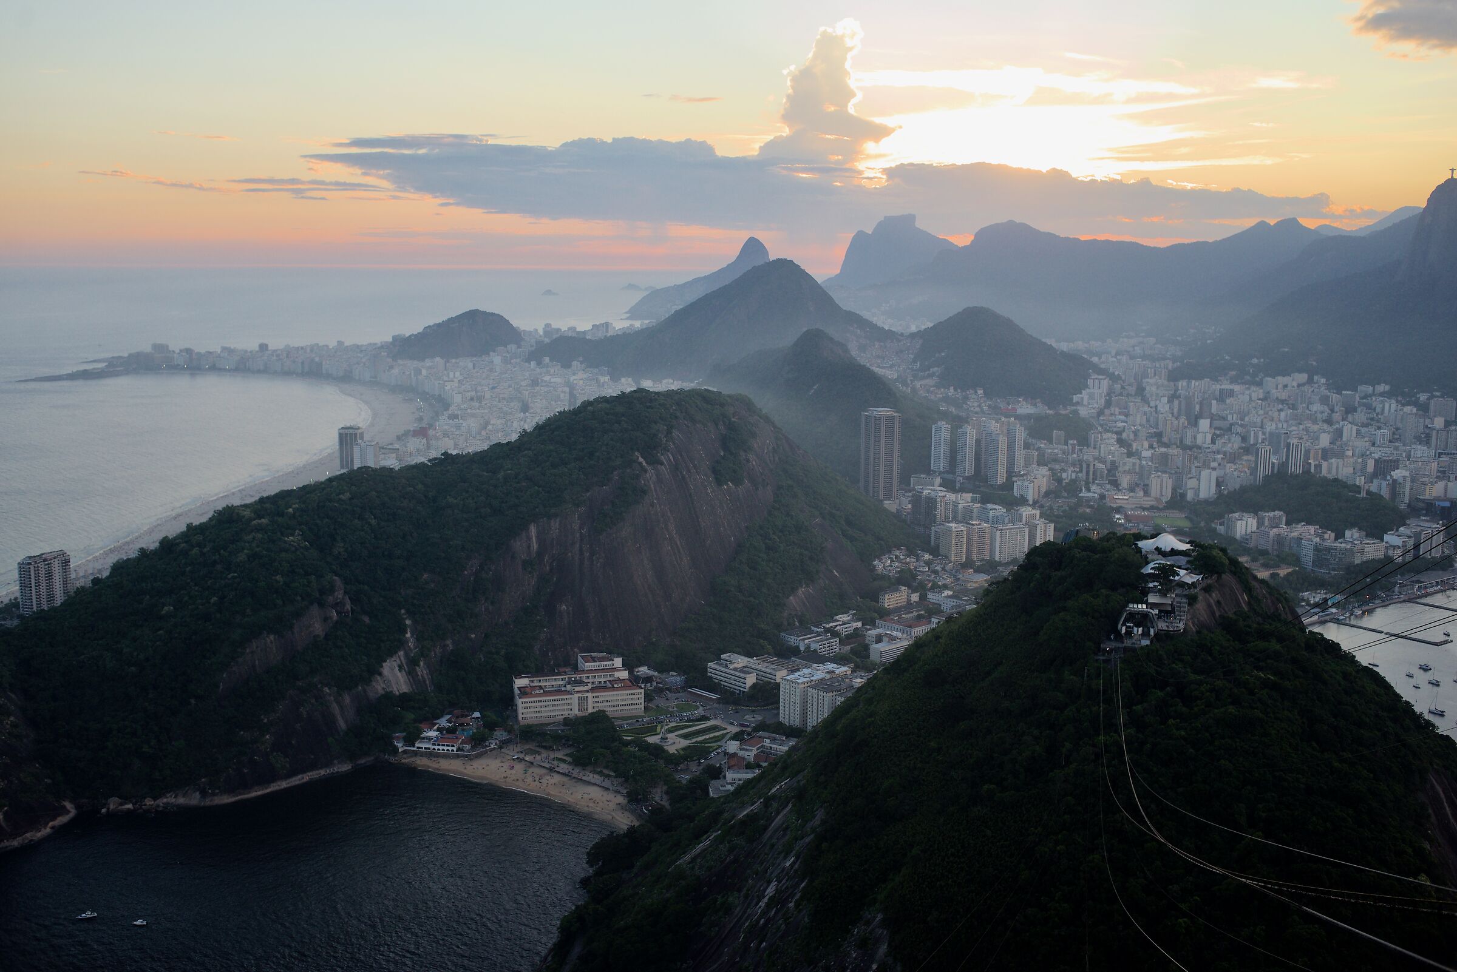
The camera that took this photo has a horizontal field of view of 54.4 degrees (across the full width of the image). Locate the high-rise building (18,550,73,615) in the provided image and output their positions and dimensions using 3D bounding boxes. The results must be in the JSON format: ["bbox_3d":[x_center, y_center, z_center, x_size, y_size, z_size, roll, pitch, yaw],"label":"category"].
[{"bbox_3d":[-713.600,104.100,1483.400,18.500,61.000,46.000,5,10,25],"label":"high-rise building"}]

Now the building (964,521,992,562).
[{"bbox_3d":[326.420,72.110,1849.740,27.000,50.000,17.000,-3,10,-20],"label":"building"}]

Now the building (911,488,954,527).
[{"bbox_3d":[297.500,37.300,2053.600,33.000,54.000,45.000,-6,11,-36],"label":"building"}]

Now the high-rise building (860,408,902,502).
[{"bbox_3d":[240.300,-47.200,2250.300,55.000,153.000,50.000,-2,10,-16],"label":"high-rise building"}]

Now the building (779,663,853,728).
[{"bbox_3d":[76.100,180.400,1221.900,62.000,38.000,21.000,-8,12,-41],"label":"building"}]

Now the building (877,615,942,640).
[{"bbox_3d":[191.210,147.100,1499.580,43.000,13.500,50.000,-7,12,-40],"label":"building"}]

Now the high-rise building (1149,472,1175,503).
[{"bbox_3d":[704.100,6.400,2299.800,31.000,47.000,24.000,6,11,30],"label":"high-rise building"}]

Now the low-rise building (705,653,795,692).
[{"bbox_3d":[14.300,174.500,1307.400,42.000,19.000,74.000,-8,13,-43],"label":"low-rise building"}]

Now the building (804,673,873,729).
[{"bbox_3d":[97.400,184.600,1196.900,62.000,38.000,21.000,-8,12,-41],"label":"building"}]

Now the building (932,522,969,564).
[{"bbox_3d":[289.500,74.400,1851.300,26.000,49.000,36.000,-6,11,-35],"label":"building"}]

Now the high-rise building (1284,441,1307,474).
[{"bbox_3d":[996.330,-40.110,2483.440,27.000,81.000,20.000,1,9,6],"label":"high-rise building"}]

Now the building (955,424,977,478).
[{"bbox_3d":[415.890,-61.070,2483.080,21.500,88.000,25.000,9,12,41],"label":"building"}]

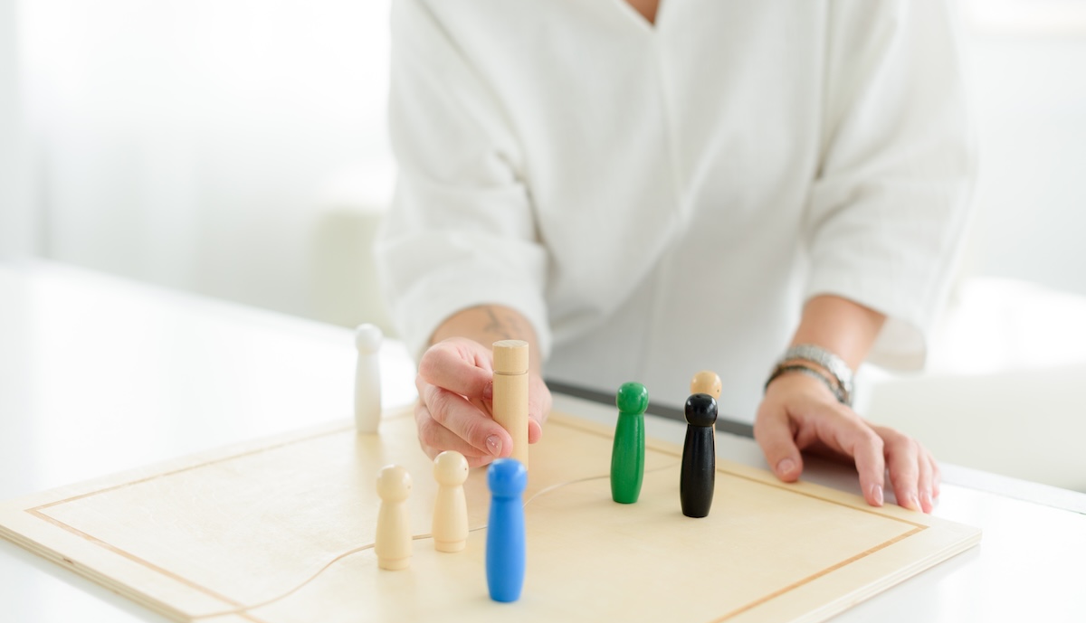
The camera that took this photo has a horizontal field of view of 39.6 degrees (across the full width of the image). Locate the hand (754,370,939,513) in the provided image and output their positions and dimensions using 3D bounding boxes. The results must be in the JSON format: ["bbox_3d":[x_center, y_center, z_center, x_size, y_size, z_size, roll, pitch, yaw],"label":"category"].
[{"bbox_3d":[0.233,0.098,1.178,0.120,0.083,0.145,-4,13,-22],"label":"hand"}]

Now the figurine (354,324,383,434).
[{"bbox_3d":[-0.147,0.058,1.277,0.025,0.089,0.025,1,12,0],"label":"figurine"}]

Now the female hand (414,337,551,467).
[{"bbox_3d":[-0.047,0.071,1.180,0.102,0.092,0.120,2,12,5],"label":"female hand"}]

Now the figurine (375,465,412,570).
[{"bbox_3d":[-0.096,0.133,0.980,0.025,0.068,0.025,-1,12,-10],"label":"figurine"}]

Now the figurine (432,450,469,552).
[{"bbox_3d":[-0.061,0.126,1.012,0.025,0.068,0.025,2,12,4],"label":"figurine"}]

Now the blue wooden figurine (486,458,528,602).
[{"bbox_3d":[-0.022,0.134,0.928,0.025,0.089,0.025,1,12,0],"label":"blue wooden figurine"}]

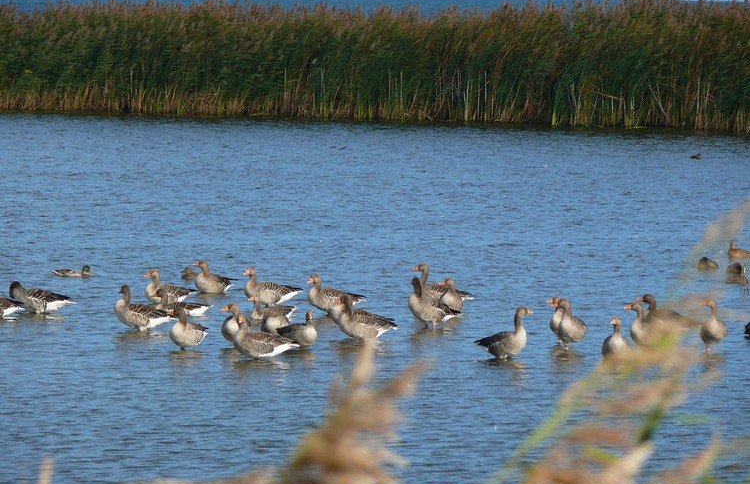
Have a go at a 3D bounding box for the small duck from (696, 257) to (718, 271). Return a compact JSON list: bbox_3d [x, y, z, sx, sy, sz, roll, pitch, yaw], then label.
[{"bbox_3d":[4.436,0.307,97.000,0.340,0.200,0.190,-1,2,-37],"label":"small duck"}]

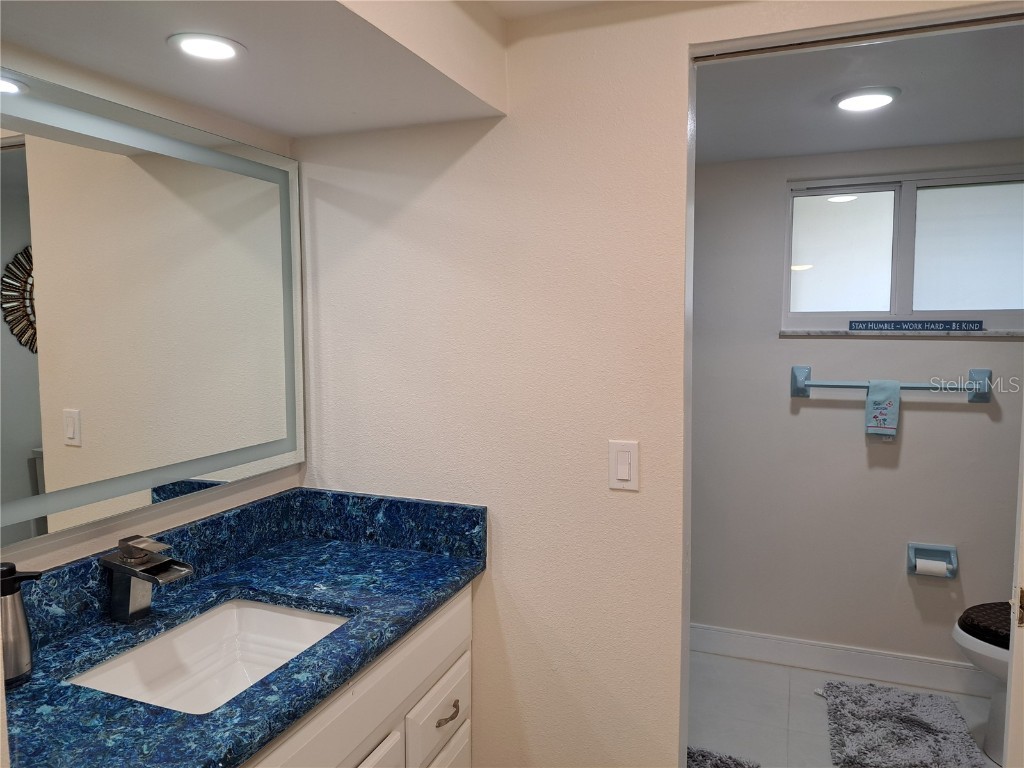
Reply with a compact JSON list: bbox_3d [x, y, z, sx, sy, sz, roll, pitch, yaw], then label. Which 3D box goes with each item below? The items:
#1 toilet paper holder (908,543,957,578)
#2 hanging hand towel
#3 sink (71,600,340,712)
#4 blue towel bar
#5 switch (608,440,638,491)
[{"bbox_3d":[1.633,0.685,2.768,0.160,0.120,0.076,2,5,22],"label":"toilet paper holder"},{"bbox_3d":[1.446,0.100,2.771,0.112,0.220,0.050,2,5,22],"label":"hanging hand towel"},{"bbox_3d":[-0.547,0.587,1.352,0.370,0.160,0.480,2,5,22],"label":"sink"},{"bbox_3d":[1.468,0.004,2.770,0.700,0.128,0.084,2,5,22],"label":"blue towel bar"},{"bbox_3d":[0.257,0.189,1.641,0.071,0.114,0.010,2,5,22],"label":"switch"}]

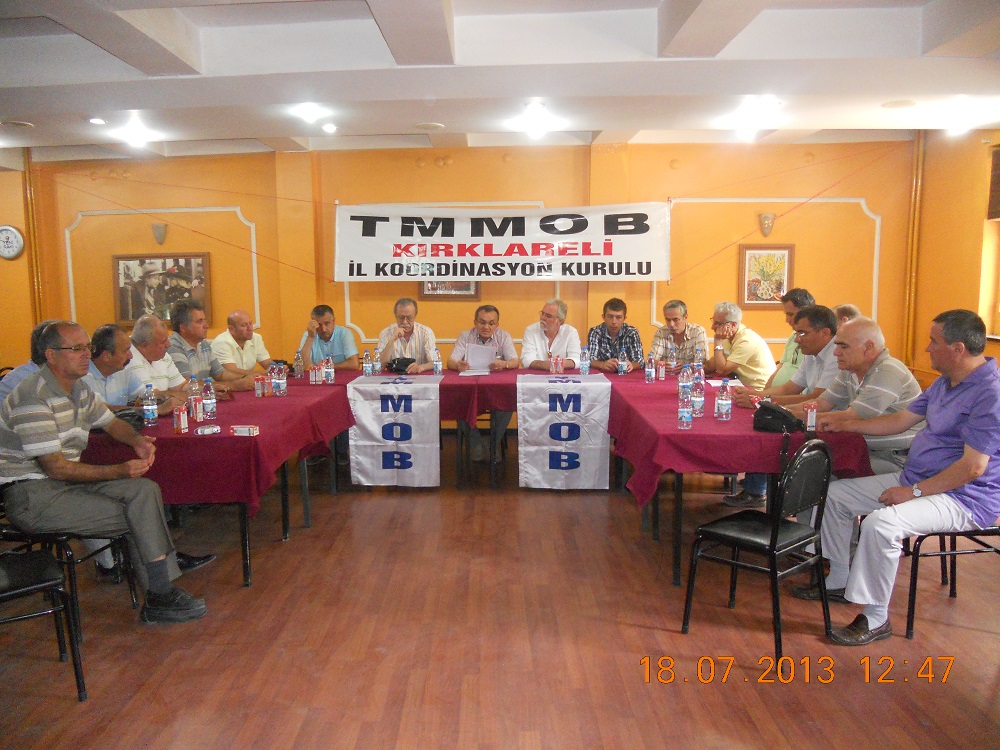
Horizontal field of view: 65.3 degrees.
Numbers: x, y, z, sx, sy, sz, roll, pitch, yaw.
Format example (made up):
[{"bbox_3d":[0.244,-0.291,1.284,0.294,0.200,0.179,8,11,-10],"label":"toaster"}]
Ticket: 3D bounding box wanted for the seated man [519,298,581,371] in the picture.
[{"bbox_3d":[0.415,0.038,6.469,0.530,1.310,0.740,-1,7,1],"label":"seated man"}]

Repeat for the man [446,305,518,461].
[{"bbox_3d":[-0.120,0.058,6.476,0.560,1.280,0.750,-1,7,1],"label":"man"}]

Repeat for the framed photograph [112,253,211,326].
[{"bbox_3d":[-3.316,-0.835,7.648,0.949,0.722,0.040,0,7,3],"label":"framed photograph"}]

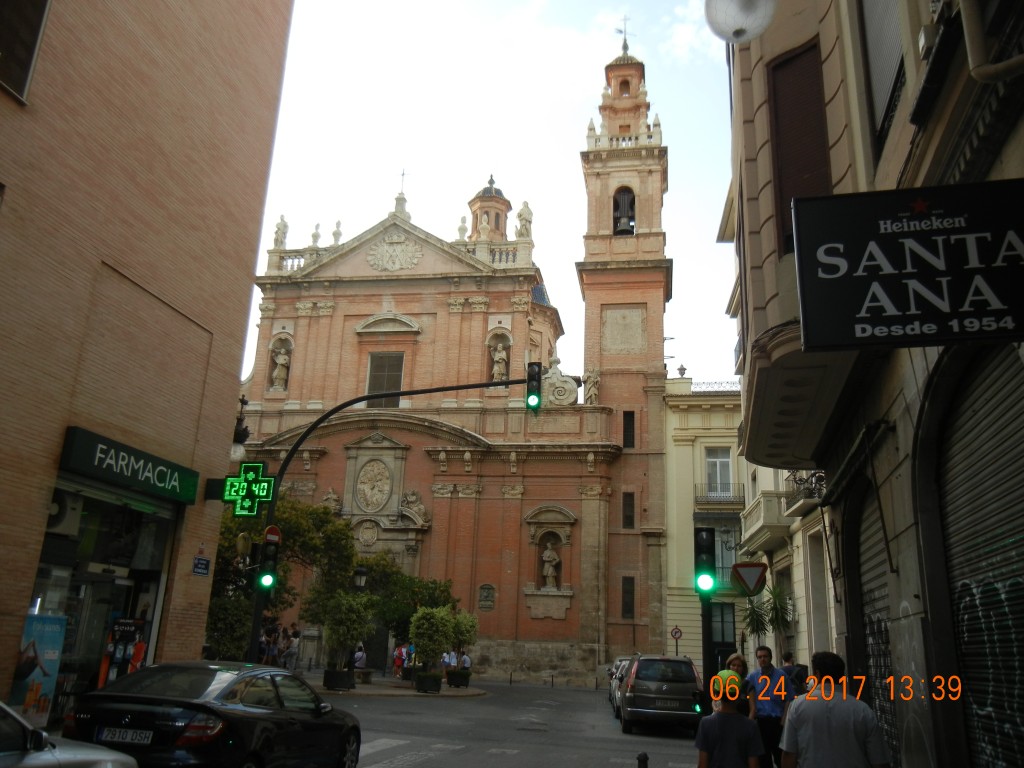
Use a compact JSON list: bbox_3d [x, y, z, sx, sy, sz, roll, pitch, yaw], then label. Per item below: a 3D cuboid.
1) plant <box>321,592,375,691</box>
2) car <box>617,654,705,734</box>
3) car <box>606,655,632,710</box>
[{"bbox_3d":[-5.451,8.481,29.232,1.700,3.050,1.650,0,-17,8],"label":"plant"},{"bbox_3d":[3.520,7.507,21.508,1.830,1.680,4.590,1,-17,5],"label":"car"},{"bbox_3d":[3.977,9.303,27.110,1.780,1.560,4.300,1,-17,5],"label":"car"}]

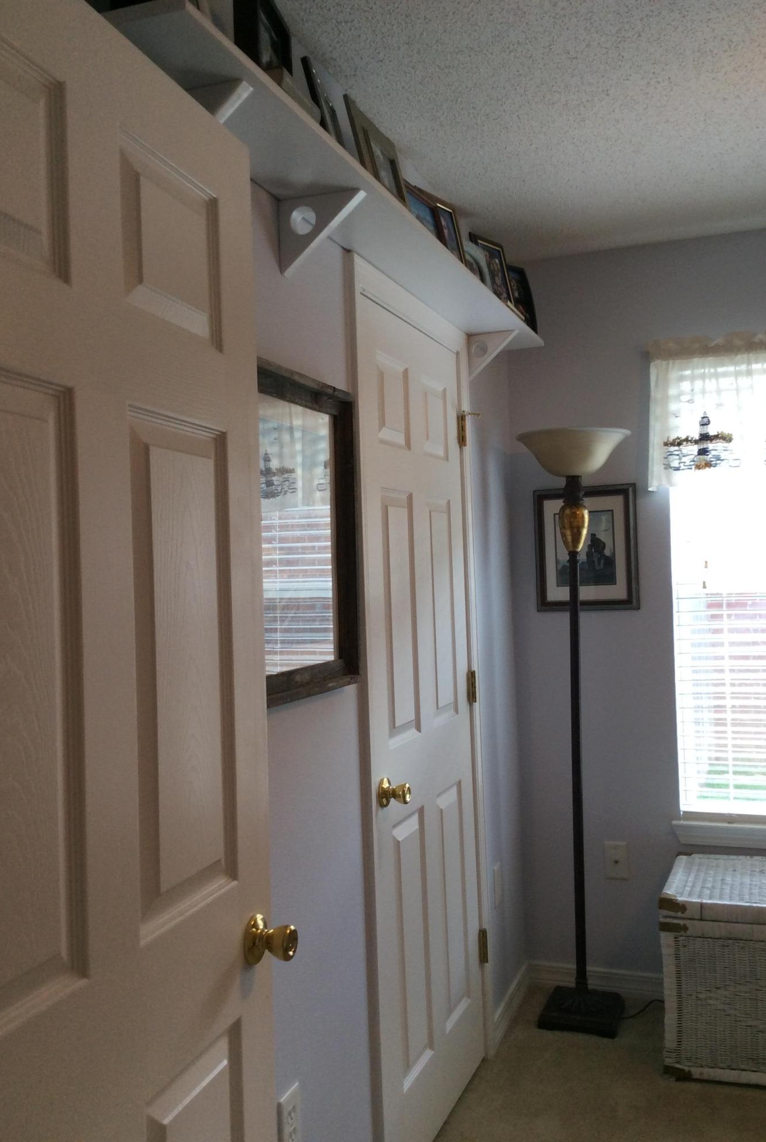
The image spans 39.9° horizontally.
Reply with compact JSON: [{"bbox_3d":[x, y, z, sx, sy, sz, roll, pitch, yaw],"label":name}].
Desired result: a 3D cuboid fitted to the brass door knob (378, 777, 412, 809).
[{"bbox_3d":[0.028,0.493,2.333,0.058,0.065,0.065,-2,-1,20],"label":"brass door knob"}]

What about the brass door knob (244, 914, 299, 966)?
[{"bbox_3d":[-0.148,0.501,1.425,0.058,0.065,0.065,-2,-1,17],"label":"brass door knob"}]

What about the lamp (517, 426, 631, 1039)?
[{"bbox_3d":[0.605,0.484,3.275,0.348,1.810,0.348,-2,-1,20],"label":"lamp"}]

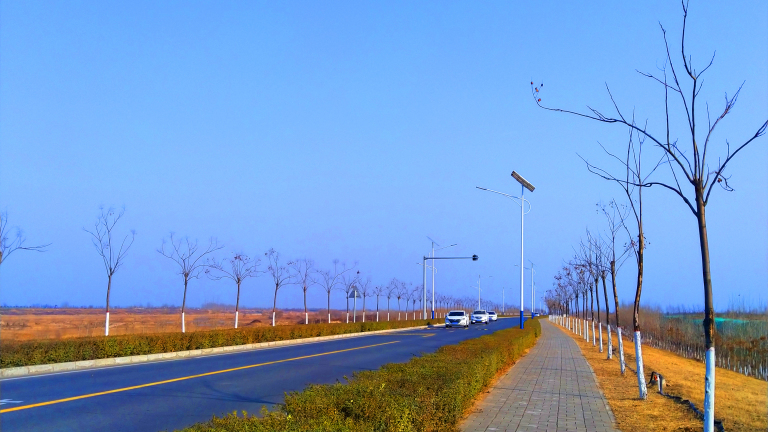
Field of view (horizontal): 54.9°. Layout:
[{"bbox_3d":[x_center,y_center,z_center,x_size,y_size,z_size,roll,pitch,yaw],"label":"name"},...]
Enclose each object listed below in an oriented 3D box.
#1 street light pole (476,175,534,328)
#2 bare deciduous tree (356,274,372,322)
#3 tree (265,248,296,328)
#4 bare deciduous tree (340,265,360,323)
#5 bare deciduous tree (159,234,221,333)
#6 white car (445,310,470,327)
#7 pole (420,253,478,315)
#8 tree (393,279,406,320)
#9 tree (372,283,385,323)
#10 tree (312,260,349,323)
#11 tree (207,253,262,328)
[{"bbox_3d":[7.059,2.089,42.295,3.430,9.590,1.200,-1,-7,12],"label":"street light pole"},{"bbox_3d":[-1.597,6.853,59.916,1.300,4.220,1.300,0,-7,0],"label":"bare deciduous tree"},{"bbox_3d":[-5.526,3.985,39.119,1.710,4.540,1.710,-1,-7,12],"label":"tree"},{"bbox_3d":[-2.502,6.010,54.701,1.490,4.550,1.490,0,-7,0],"label":"bare deciduous tree"},{"bbox_3d":[-7.642,2.808,28.753,2.430,4.200,2.430,-1,-7,12],"label":"bare deciduous tree"},{"bbox_3d":[6.727,9.329,67.500,1.820,1.520,4.450,-1,-7,12],"label":"white car"},{"bbox_3d":[7.175,7.800,78.927,6.190,7.500,0.600,-1,-7,12],"label":"pole"},{"bbox_3d":[1.577,8.685,75.473,1.430,4.600,1.430,0,-7,0],"label":"tree"},{"bbox_3d":[-0.495,7.843,65.148,1.160,3.600,1.160,0,-7,0],"label":"tree"},{"bbox_3d":[-3.614,5.292,49.502,2.420,4.630,2.420,0,-7,0],"label":"tree"},{"bbox_3d":[-6.926,3.629,33.965,2.590,3.910,2.590,-1,-7,12],"label":"tree"}]

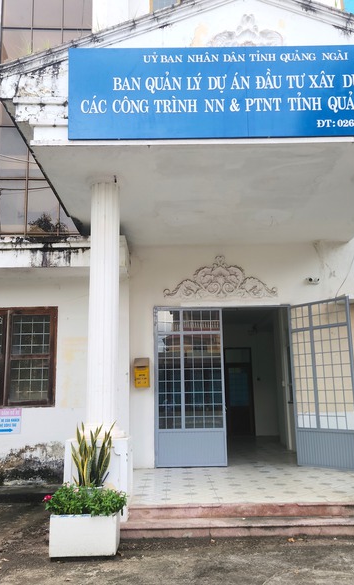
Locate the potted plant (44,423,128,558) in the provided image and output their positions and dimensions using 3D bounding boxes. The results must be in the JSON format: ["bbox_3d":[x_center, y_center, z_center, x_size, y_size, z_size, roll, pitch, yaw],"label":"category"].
[{"bbox_3d":[-0.852,1.829,4.952,0.760,1.170,0.560,-1,-12,0],"label":"potted plant"}]

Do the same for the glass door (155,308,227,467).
[{"bbox_3d":[0.237,1.617,9.027,1.212,2.732,0.050,-1,-12,1],"label":"glass door"}]

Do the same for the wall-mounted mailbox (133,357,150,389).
[{"bbox_3d":[-0.579,1.372,8.802,0.250,0.485,0.160,-1,-12,0],"label":"wall-mounted mailbox"}]

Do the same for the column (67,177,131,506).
[{"bbox_3d":[-0.881,0.549,6.183,0.680,3.940,0.680,-1,-12,0],"label":"column"}]

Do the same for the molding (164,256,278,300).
[{"bbox_3d":[0.798,-0.270,9.364,2.048,0.807,0.080,-1,-12,1],"label":"molding"}]

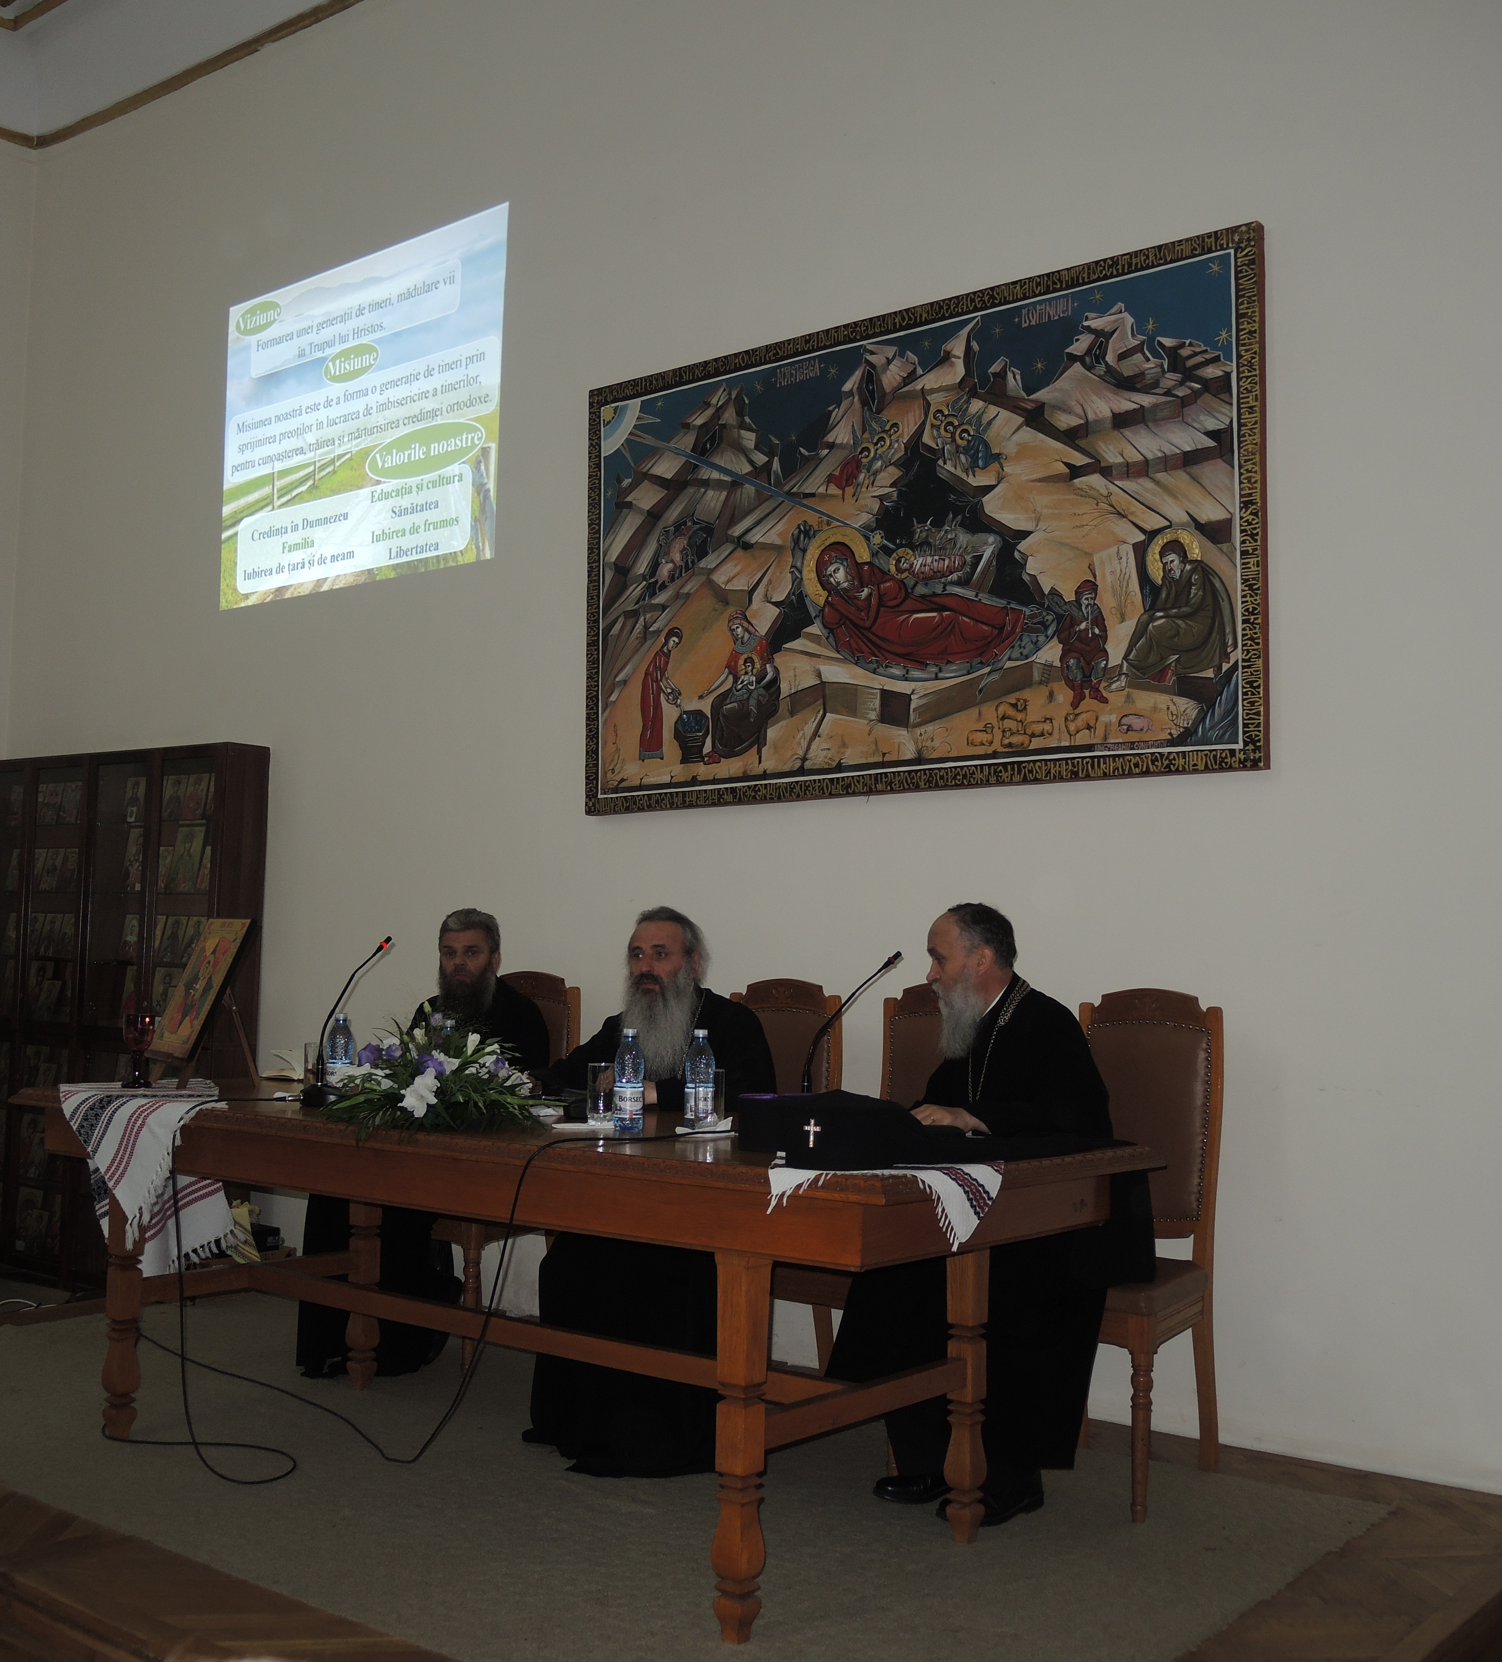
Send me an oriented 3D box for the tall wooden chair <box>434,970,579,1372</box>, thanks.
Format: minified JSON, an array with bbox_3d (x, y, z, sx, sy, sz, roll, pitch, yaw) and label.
[{"bbox_3d":[-0.842,0.986,5.365,0.450,1.110,0.570,-3,-6,37],"label":"tall wooden chair"}]

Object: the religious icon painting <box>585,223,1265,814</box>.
[{"bbox_3d":[0.393,-0.820,5.341,2.350,1.440,0.041,-3,-6,38],"label":"religious icon painting"}]

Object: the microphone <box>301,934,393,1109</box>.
[{"bbox_3d":[-1.079,0.495,4.796,0.106,0.431,0.283,-3,-6,38],"label":"microphone"}]

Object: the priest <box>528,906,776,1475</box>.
[{"bbox_3d":[-0.241,0.834,4.529,0.550,1.300,0.760,-3,-6,37],"label":"priest"}]

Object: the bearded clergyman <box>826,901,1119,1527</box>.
[{"bbox_3d":[0.542,0.850,4.249,0.732,1.345,0.566,3,-5,-22],"label":"bearded clergyman"}]

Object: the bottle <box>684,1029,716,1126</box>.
[{"bbox_3d":[-0.109,0.535,3.897,0.067,0.212,0.067,1,-5,-2],"label":"bottle"}]

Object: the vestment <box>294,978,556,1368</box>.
[{"bbox_3d":[-0.929,1.030,5.327,0.637,1.121,0.684,-3,-6,38],"label":"vestment"}]

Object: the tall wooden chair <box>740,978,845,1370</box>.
[{"bbox_3d":[-0.063,0.996,4.944,0.460,1.148,0.566,-3,-6,38],"label":"tall wooden chair"}]

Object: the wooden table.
[{"bbox_3d":[-0.614,1.083,4.144,2.968,0.838,0.838,-3,-6,41],"label":"wooden table"}]

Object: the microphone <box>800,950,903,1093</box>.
[{"bbox_3d":[0.194,0.444,3.835,0.310,0.395,0.120,4,-6,-37],"label":"microphone"}]

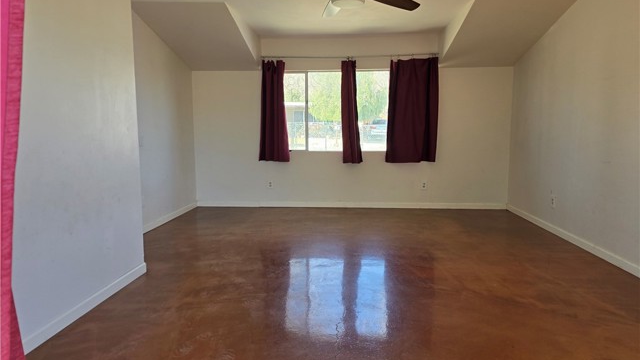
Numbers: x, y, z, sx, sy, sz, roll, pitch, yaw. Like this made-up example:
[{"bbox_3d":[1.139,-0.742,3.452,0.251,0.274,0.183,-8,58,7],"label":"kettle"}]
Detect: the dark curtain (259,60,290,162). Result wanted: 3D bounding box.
[{"bbox_3d":[-0.650,-0.979,6.129,0.454,1.448,0.100,0,7,4],"label":"dark curtain"}]

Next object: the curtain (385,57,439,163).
[{"bbox_3d":[1.295,-0.970,5.993,0.738,1.459,0.100,0,7,4],"label":"curtain"}]

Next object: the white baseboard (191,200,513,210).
[{"bbox_3d":[0.419,0.382,6.289,4.574,0.083,0.018,0,7,4],"label":"white baseboard"}]

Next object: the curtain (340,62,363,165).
[{"bbox_3d":[0.455,-0.954,6.054,0.307,1.456,0.100,0,7,4],"label":"curtain"}]

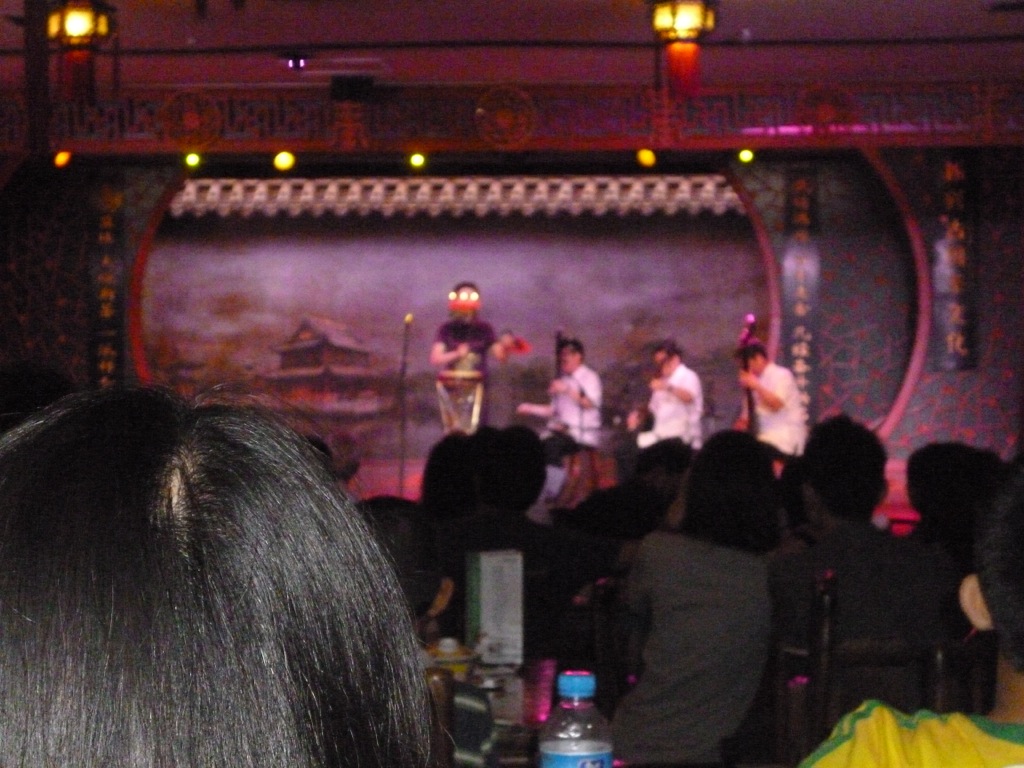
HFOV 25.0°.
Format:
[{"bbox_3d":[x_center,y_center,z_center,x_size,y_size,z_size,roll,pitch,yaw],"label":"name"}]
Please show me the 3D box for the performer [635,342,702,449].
[{"bbox_3d":[1.157,0.313,17.489,0.750,1.270,0.550,1,-1,-40],"label":"performer"}]

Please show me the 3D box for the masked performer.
[{"bbox_3d":[-0.294,0.086,17.185,0.650,1.700,0.450,0,-1,5],"label":"masked performer"}]

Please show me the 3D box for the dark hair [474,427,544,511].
[{"bbox_3d":[-0.001,0.201,5.500,0.175,0.220,0.200,0,-1,3],"label":"dark hair"}]

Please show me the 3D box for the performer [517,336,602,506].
[{"bbox_3d":[0.360,0.287,17.489,0.750,1.280,0.550,1,-1,-40],"label":"performer"}]

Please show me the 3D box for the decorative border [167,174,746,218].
[{"bbox_3d":[-0.464,-1.568,19.300,4.850,0.370,0.250,0,-1,2],"label":"decorative border"}]

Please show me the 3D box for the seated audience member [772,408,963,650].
[{"bbox_3d":[0.805,0.707,5.289,0.500,1.270,0.750,0,-1,-3],"label":"seated audience member"}]

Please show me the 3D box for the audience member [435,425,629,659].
[{"bbox_3d":[0.033,0.734,5.639,0.520,1.270,0.750,0,-1,3],"label":"audience member"}]

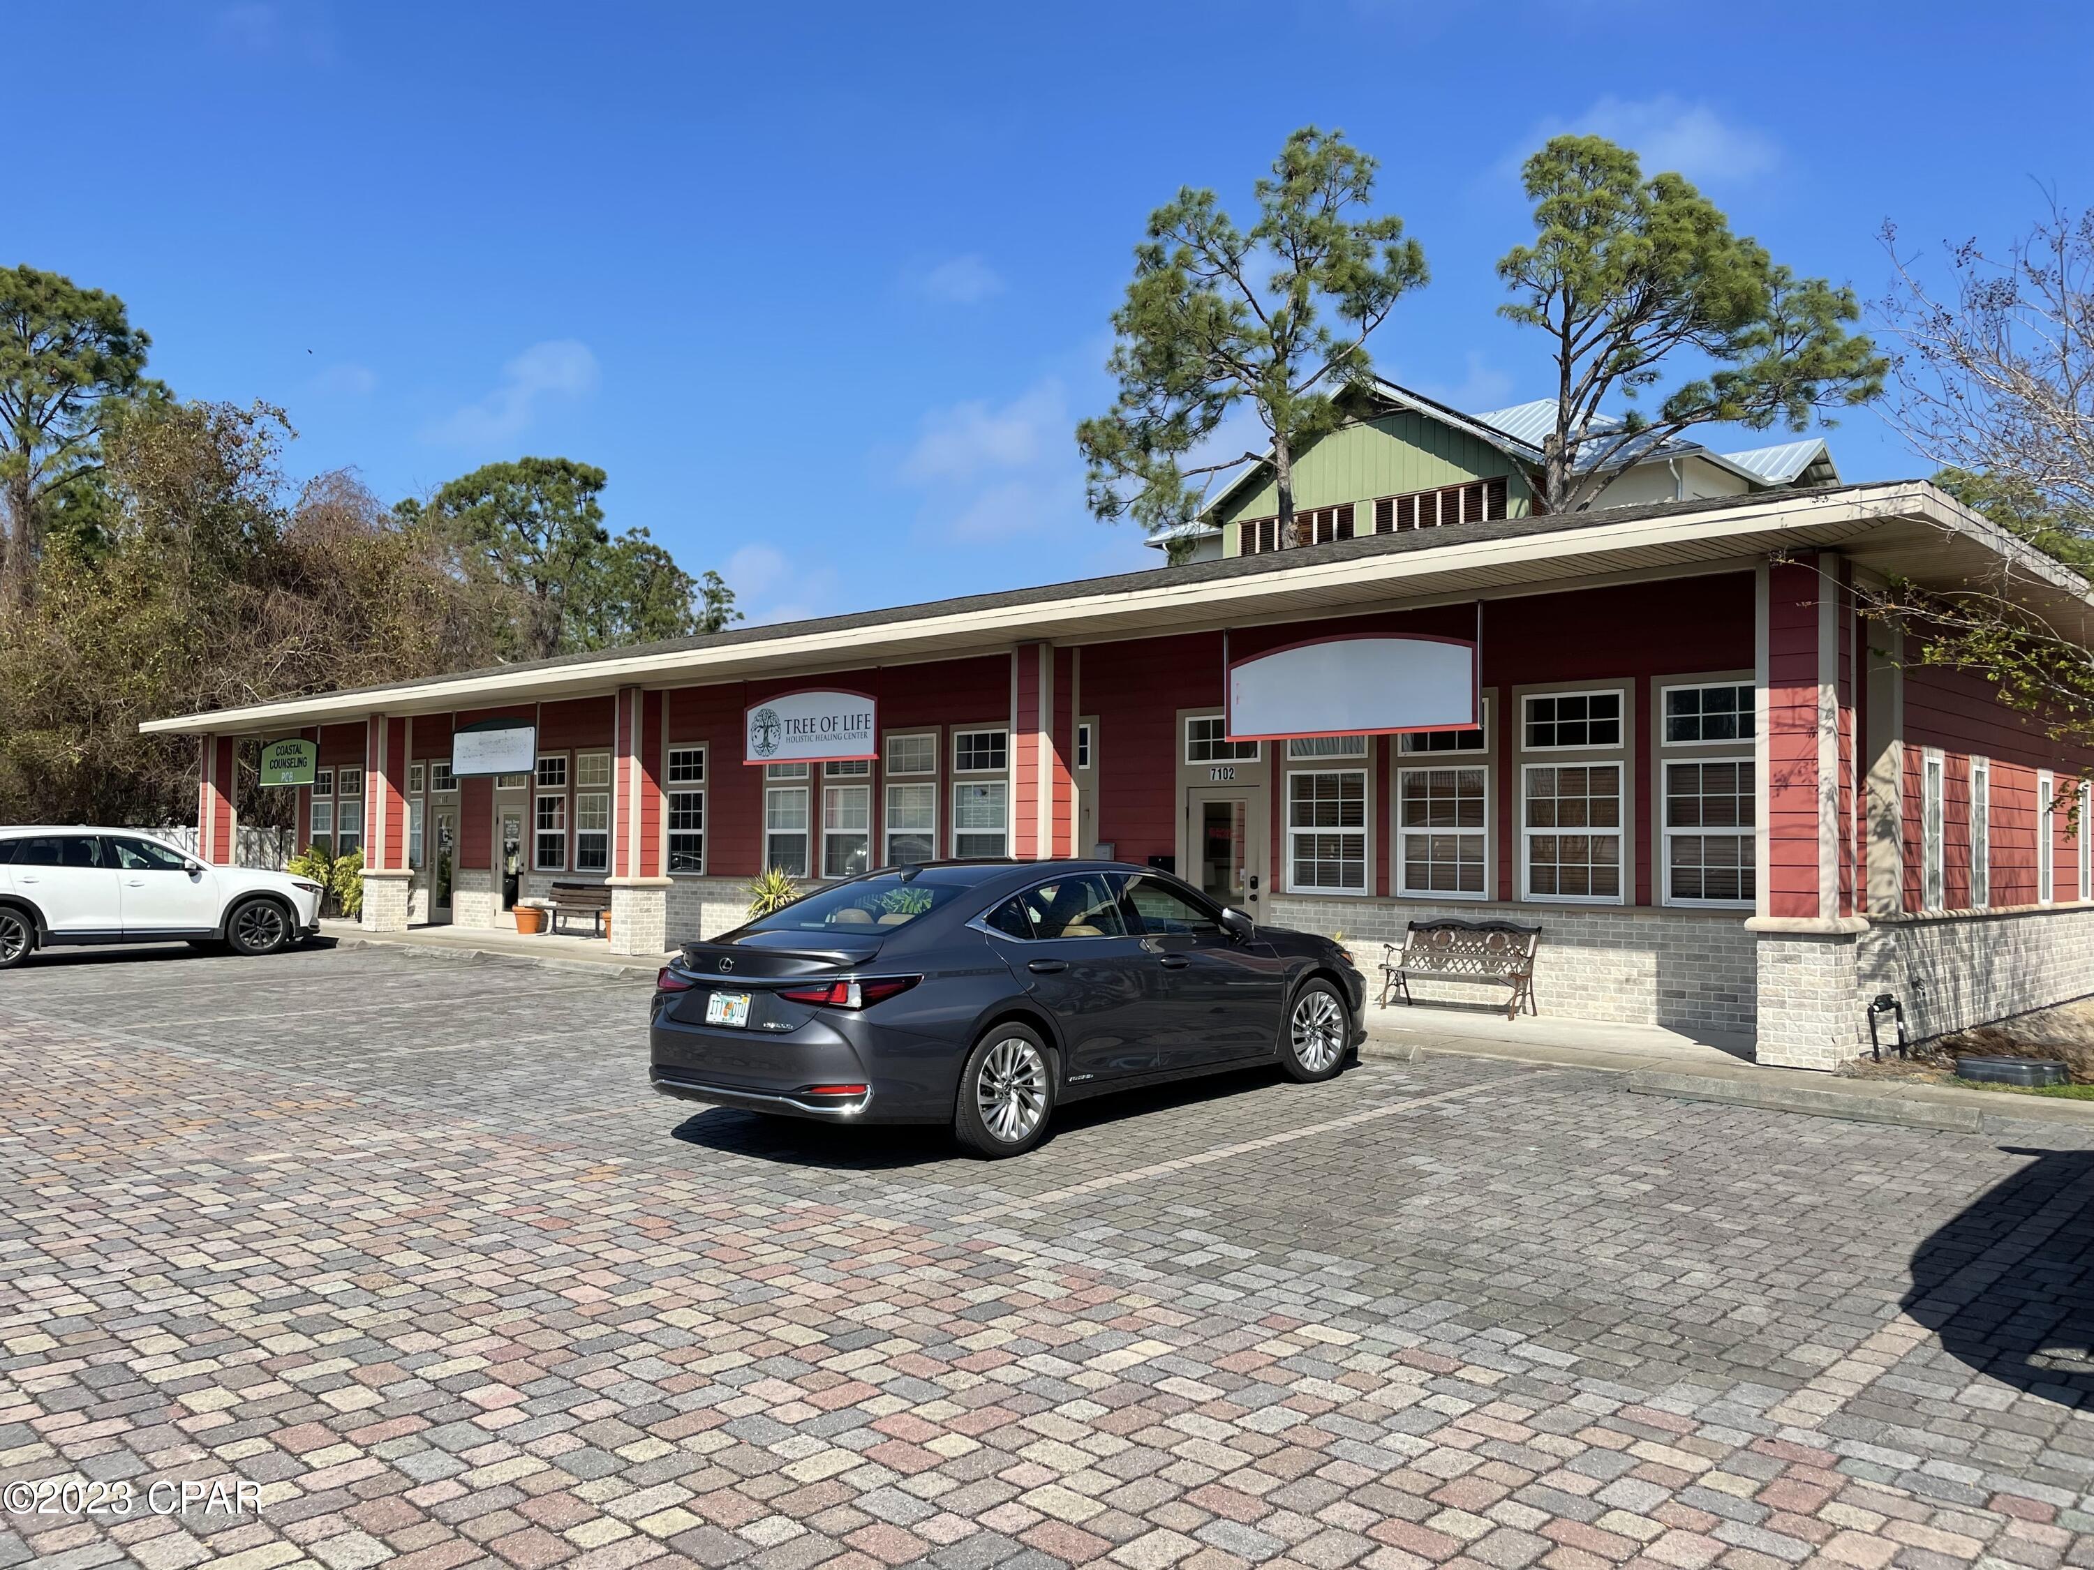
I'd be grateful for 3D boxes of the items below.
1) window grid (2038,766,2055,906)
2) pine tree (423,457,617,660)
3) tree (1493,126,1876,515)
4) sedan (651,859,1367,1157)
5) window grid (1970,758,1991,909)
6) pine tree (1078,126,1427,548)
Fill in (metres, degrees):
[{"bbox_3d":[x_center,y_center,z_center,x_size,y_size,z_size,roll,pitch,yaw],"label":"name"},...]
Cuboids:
[{"bbox_3d":[9.580,0.500,15.080,0.090,1.260,0.600,-1,-2,44],"label":"window grid"},{"bbox_3d":[-17.400,-3.900,52.000,6.200,13.800,6.200,1,-2,0],"label":"pine tree"},{"bbox_3d":[12.750,-5.000,31.000,7.400,15.500,7.000,1,-2,0],"label":"tree"},{"bbox_3d":[0.035,1.130,9.320,1.880,1.450,4.960,-1,-2,40],"label":"sedan"},{"bbox_3d":[7.920,0.410,13.330,0.090,1.260,0.600,-1,-2,44],"label":"window grid"},{"bbox_3d":[4.450,-5.600,34.000,7.400,16.800,7.000,1,-2,0],"label":"pine tree"}]

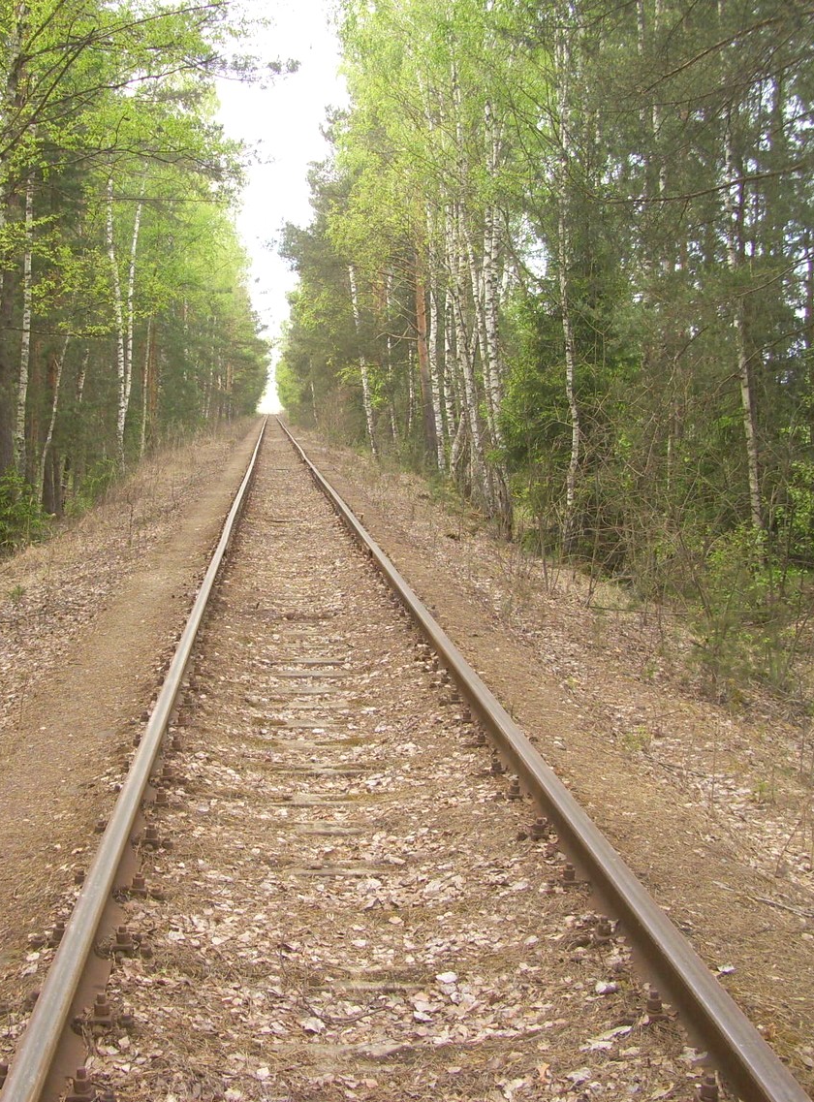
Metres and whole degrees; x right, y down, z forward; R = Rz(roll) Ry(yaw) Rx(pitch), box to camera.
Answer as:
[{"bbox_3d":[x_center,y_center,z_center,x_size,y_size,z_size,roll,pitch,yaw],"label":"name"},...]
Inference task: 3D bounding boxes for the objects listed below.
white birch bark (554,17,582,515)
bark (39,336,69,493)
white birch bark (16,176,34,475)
[{"bbox_3d":[2.813,-4.694,25.165,0.270,8.470,0.220,-1,6,0],"label":"white birch bark"},{"bbox_3d":[-8.267,-3.194,33.850,0.190,3.740,0.170,11,5,-1],"label":"bark"},{"bbox_3d":[-7.723,-4.534,29.199,0.190,5.980,0.180,3,6,0],"label":"white birch bark"}]

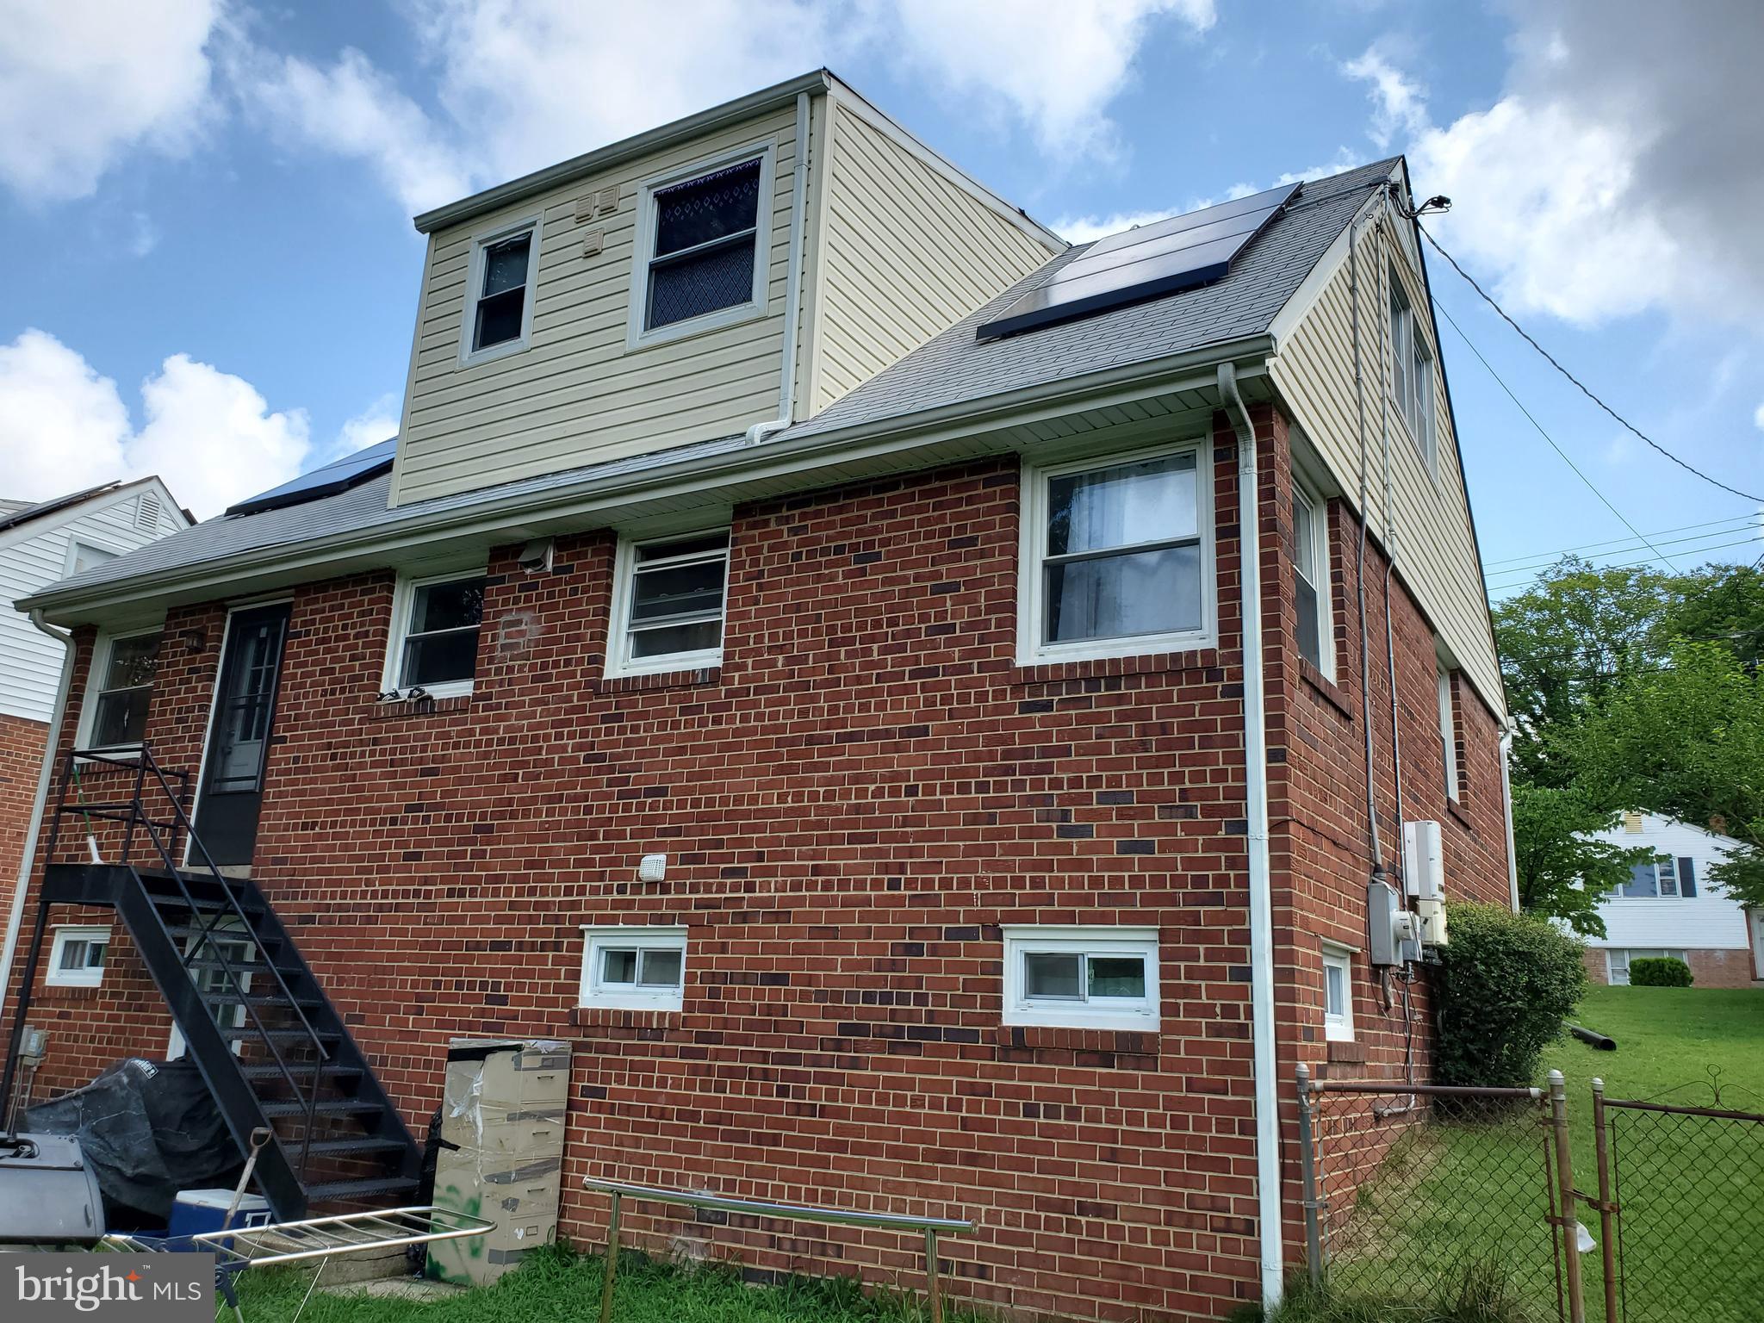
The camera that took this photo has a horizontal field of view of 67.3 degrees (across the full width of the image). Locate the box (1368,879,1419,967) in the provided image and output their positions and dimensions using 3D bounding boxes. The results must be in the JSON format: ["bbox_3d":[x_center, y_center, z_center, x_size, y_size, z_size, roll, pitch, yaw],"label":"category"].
[{"bbox_3d":[2.926,1.506,7.552,0.200,0.450,0.280,-7,-18,31],"label":"box"}]

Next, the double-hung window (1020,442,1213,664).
[{"bbox_3d":[1.216,-0.550,6.864,1.085,1.110,0.100,-6,-17,30],"label":"double-hung window"}]

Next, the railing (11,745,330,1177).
[{"bbox_3d":[-4.390,1.909,9.023,3.320,2.660,0.920,-6,-17,29],"label":"railing"}]

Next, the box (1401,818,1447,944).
[{"bbox_3d":[3.495,1.415,8.494,0.180,0.770,0.340,-7,-18,31],"label":"box"}]

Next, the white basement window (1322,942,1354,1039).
[{"bbox_3d":[2.221,1.649,6.603,0.100,0.465,0.820,-6,-17,30],"label":"white basement window"}]

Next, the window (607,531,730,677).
[{"bbox_3d":[-1.319,-0.354,8.373,0.995,0.900,0.100,-6,-17,30],"label":"window"}]

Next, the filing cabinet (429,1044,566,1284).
[{"bbox_3d":[-2.250,2.950,7.800,0.660,1.310,0.380,-8,-18,33],"label":"filing cabinet"}]

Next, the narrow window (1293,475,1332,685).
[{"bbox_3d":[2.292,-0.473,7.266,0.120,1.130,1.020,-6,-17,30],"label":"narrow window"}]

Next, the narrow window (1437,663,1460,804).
[{"bbox_3d":[4.561,0.516,10.785,0.120,1.160,1.040,-7,-18,31],"label":"narrow window"}]

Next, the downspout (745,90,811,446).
[{"bbox_3d":[-0.643,-2.597,8.546,0.090,2.620,0.280,-6,-17,29],"label":"downspout"}]

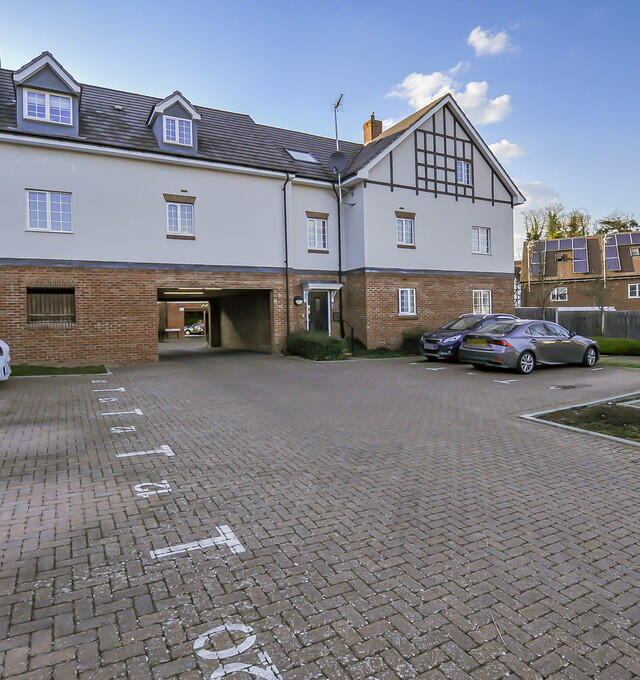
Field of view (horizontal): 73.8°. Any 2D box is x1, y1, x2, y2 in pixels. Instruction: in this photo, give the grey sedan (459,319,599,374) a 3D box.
[{"bbox_3d":[6.573,0.150,13.111,4.670,1.430,1.810,-2,2,-25],"label":"grey sedan"}]

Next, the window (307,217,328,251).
[{"bbox_3d":[-0.074,-3.912,15.802,0.850,1.200,0.120,-2,1,-26],"label":"window"}]

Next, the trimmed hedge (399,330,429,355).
[{"bbox_3d":[3.770,0.057,16.053,1.700,0.950,0.900,-2,1,-26],"label":"trimmed hedge"}]

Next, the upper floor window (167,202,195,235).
[{"bbox_3d":[-4.401,-3.821,13.489,0.808,0.989,0.120,-2,2,-26],"label":"upper floor window"}]

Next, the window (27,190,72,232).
[{"bbox_3d":[-7.575,-3.605,11.955,1.100,1.200,0.120,-2,1,-26],"label":"window"}]

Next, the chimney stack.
[{"bbox_3d":[2.812,-11.092,22.400,0.700,1.650,0.800,-2,1,-26],"label":"chimney stack"}]

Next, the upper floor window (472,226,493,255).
[{"bbox_3d":[6.928,-4.213,18.134,1.150,1.200,0.120,-2,1,-26],"label":"upper floor window"}]

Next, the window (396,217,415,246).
[{"bbox_3d":[3.339,-4.171,16.463,0.831,0.993,0.120,-2,2,-26],"label":"window"}]

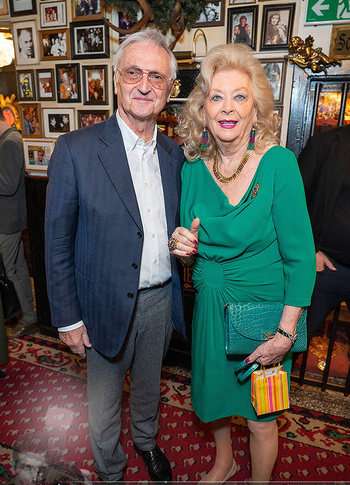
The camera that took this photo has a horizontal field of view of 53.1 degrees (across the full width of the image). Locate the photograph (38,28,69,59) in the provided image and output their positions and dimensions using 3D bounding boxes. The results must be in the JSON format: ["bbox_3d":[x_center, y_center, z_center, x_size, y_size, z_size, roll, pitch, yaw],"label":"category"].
[{"bbox_3d":[-0.699,-1.156,2.060,0.194,0.157,0.022,5,15,15],"label":"photograph"}]

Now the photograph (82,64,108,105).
[{"bbox_3d":[-0.458,-0.916,2.051,0.158,0.211,0.022,5,15,15],"label":"photograph"}]

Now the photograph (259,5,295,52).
[{"bbox_3d":[0.503,-1.059,1.722,0.151,0.199,0.022,6,16,17],"label":"photograph"}]

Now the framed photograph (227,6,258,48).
[{"bbox_3d":[0.338,-1.078,1.772,0.154,0.201,0.022,6,16,17],"label":"framed photograph"}]

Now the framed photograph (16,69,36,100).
[{"bbox_3d":[-0.944,-0.997,2.220,0.133,0.181,0.022,6,16,17],"label":"framed photograph"}]

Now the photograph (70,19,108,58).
[{"bbox_3d":[-0.495,-1.170,2.025,0.248,0.197,0.022,6,16,17],"label":"photograph"}]

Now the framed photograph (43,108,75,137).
[{"bbox_3d":[-0.735,-0.755,2.214,0.231,0.179,0.022,6,16,17],"label":"framed photograph"}]

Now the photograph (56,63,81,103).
[{"bbox_3d":[-0.627,-0.946,2.092,0.156,0.212,0.022,5,15,15],"label":"photograph"}]

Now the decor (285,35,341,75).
[{"bbox_3d":[0.653,-0.893,1.663,0.252,0.173,0.110,5,15,15],"label":"decor"}]

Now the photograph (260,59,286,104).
[{"bbox_3d":[0.487,-0.823,1.805,0.153,0.213,0.022,5,15,15],"label":"photograph"}]

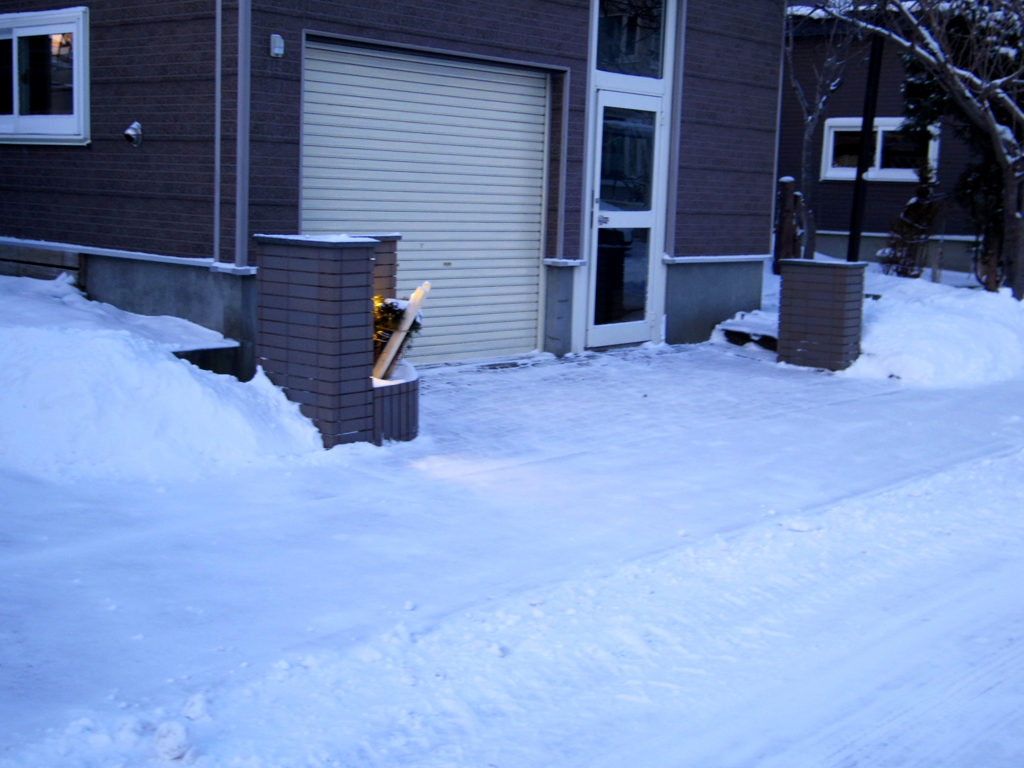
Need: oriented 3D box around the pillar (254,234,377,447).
[{"bbox_3d":[-1.034,-0.233,7.266,0.632,1.059,0.305,9,11,41],"label":"pillar"}]

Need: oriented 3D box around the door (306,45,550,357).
[{"bbox_3d":[-0.575,-1.233,9.950,0.100,2.183,2.519,9,11,41],"label":"door"}]

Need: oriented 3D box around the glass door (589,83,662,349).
[{"bbox_3d":[0.938,-1.364,11.611,0.060,2.092,0.919,9,11,41],"label":"glass door"}]

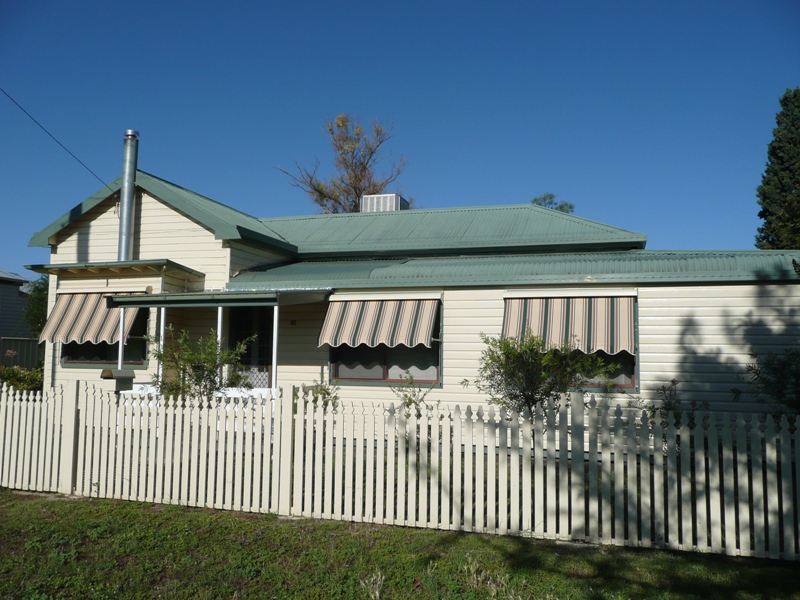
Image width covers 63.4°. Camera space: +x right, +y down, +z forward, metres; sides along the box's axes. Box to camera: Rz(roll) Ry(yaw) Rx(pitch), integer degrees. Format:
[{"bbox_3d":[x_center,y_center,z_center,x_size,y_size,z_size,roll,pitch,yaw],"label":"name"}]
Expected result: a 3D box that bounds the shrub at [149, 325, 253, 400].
[{"bbox_3d":[-2.165,1.111,7.018,1.150,1.630,1.100,-1,-4,17],"label":"shrub"}]

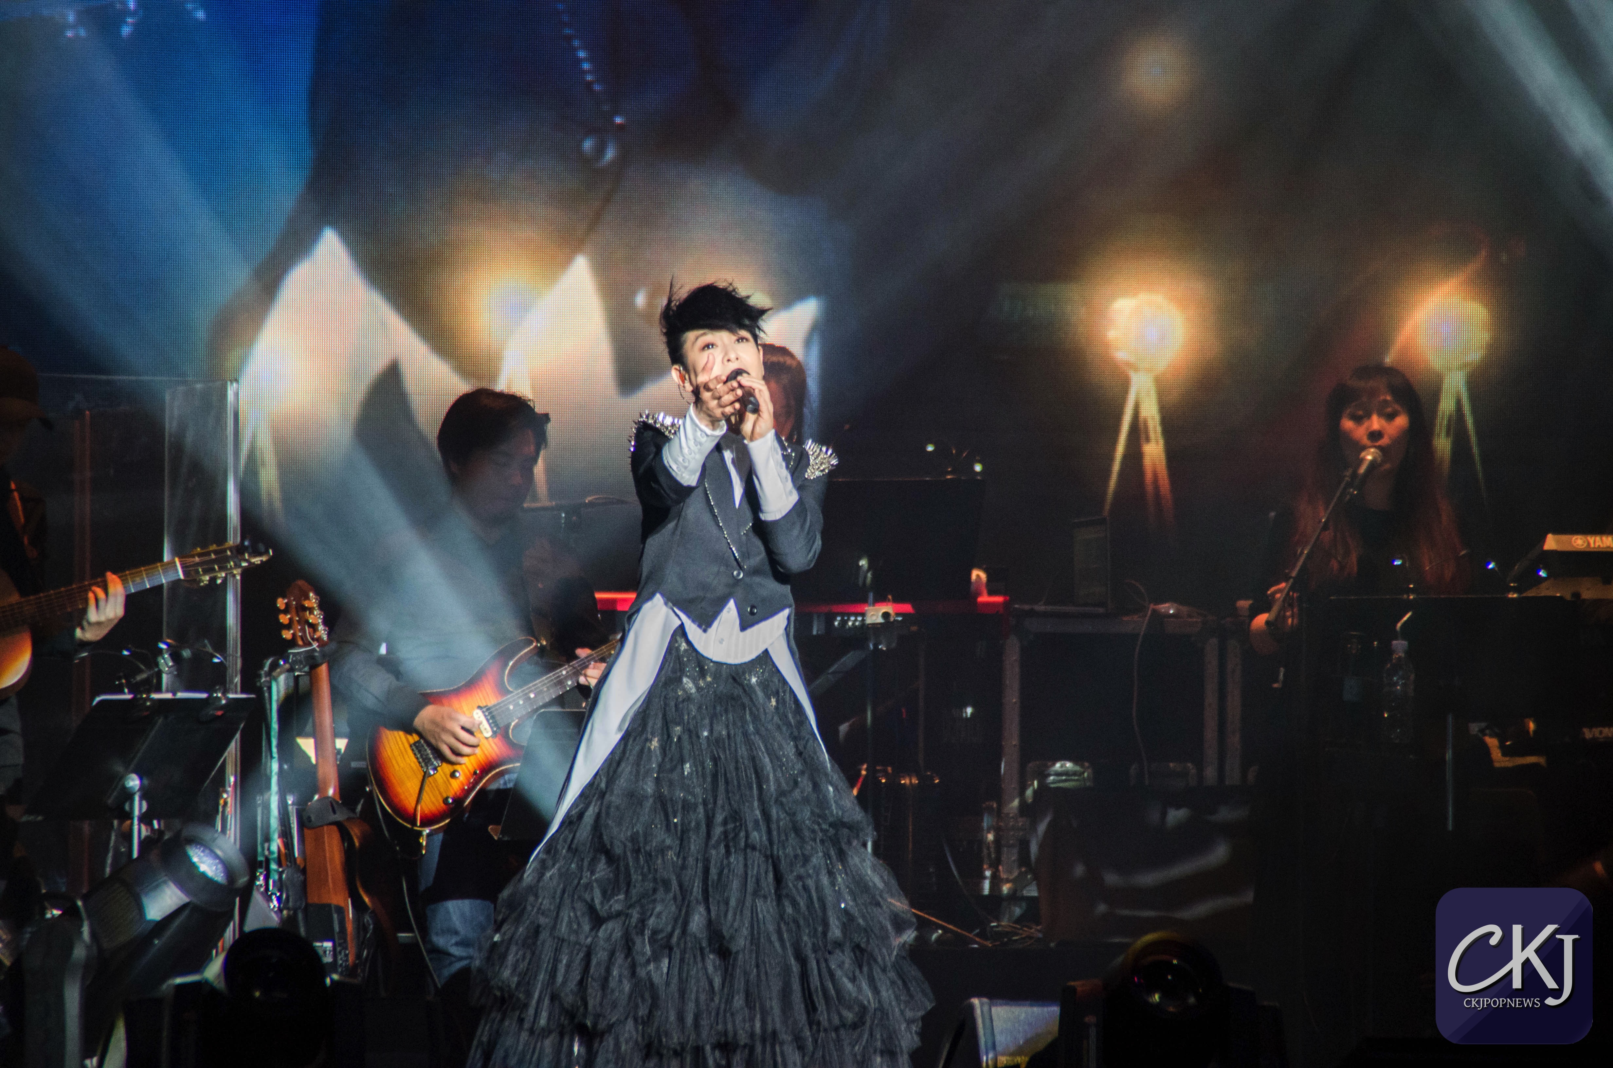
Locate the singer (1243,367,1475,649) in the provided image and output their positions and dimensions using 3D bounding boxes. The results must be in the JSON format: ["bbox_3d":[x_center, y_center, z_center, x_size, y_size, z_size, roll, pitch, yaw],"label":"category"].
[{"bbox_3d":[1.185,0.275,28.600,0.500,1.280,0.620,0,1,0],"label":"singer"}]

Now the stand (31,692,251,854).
[{"bbox_3d":[-1.375,0.650,27.500,0.420,0.680,0.510,1,2,44],"label":"stand"}]

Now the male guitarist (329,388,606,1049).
[{"bbox_3d":[-0.695,0.370,27.500,0.620,1.340,0.720,-1,2,-27],"label":"male guitarist"}]

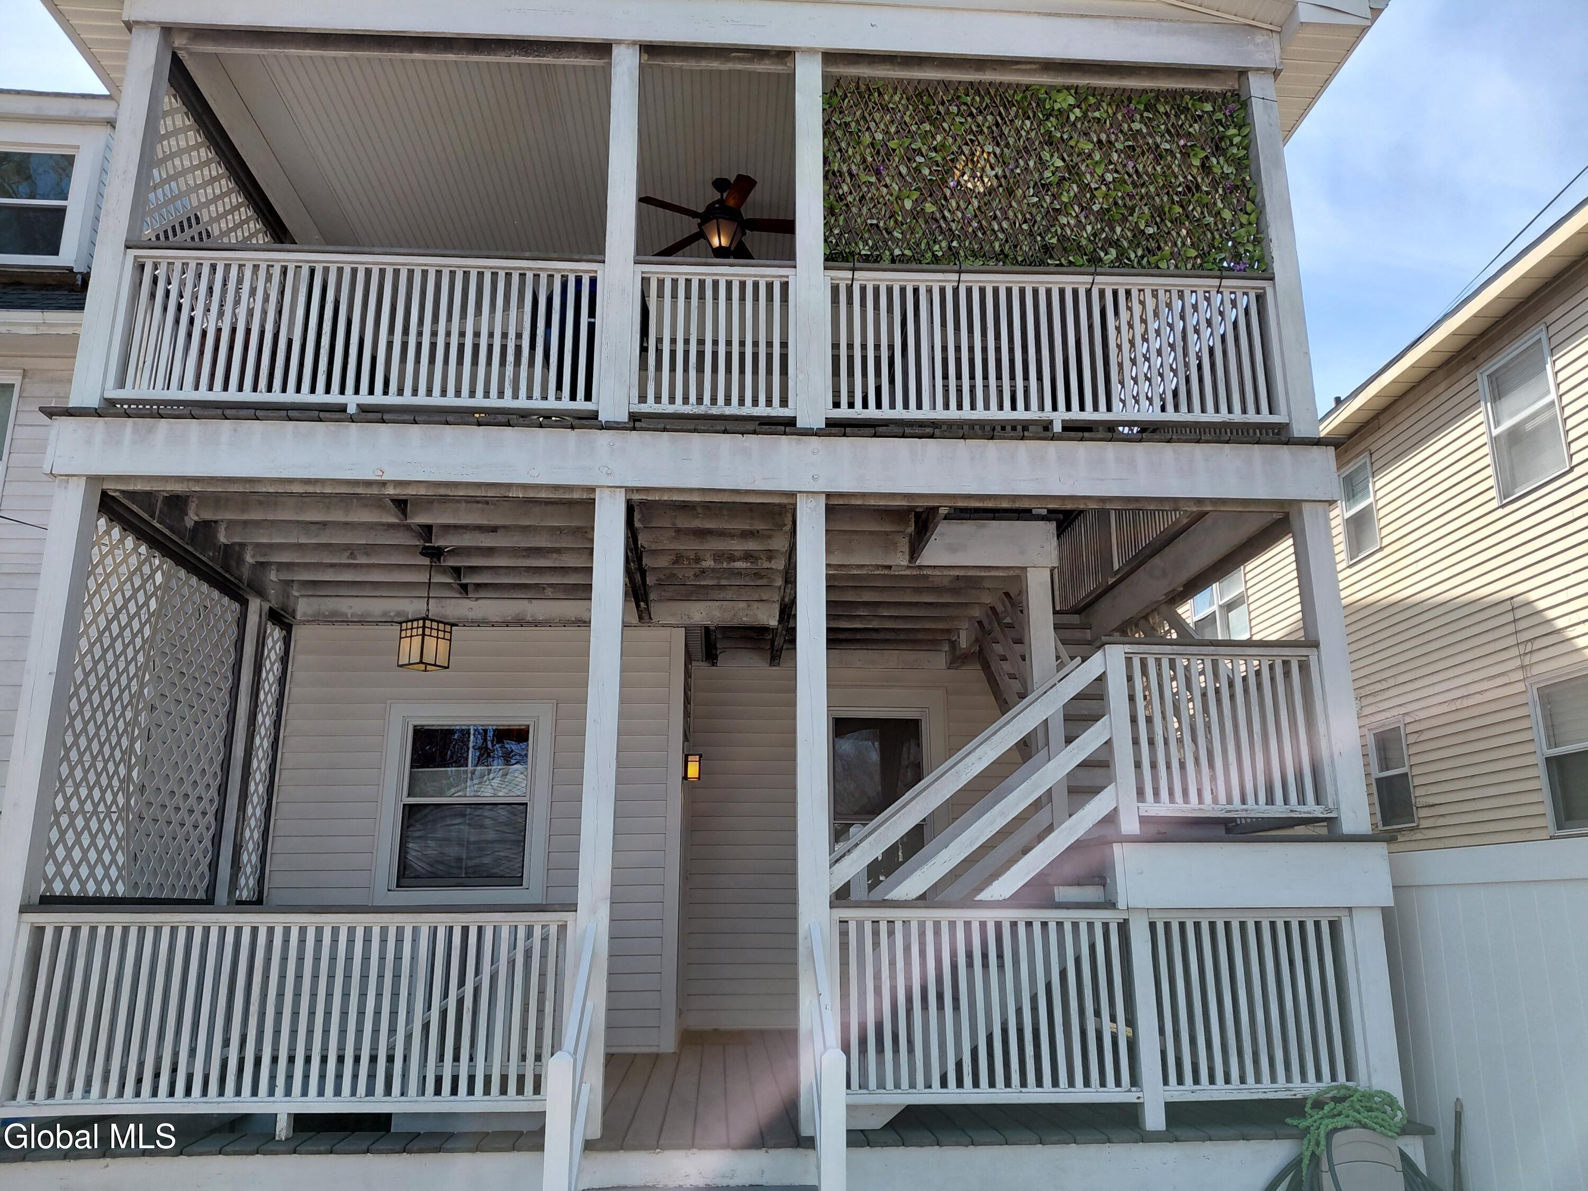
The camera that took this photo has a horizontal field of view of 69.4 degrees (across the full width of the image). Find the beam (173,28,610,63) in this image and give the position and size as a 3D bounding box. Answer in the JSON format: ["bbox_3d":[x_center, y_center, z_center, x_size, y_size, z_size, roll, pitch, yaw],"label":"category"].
[{"bbox_3d":[-2.165,-3.030,6.256,2.376,0.170,0.160,1,-15,-4],"label":"beam"}]

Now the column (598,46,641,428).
[{"bbox_3d":[-0.883,-1.869,5.904,0.137,2.172,0.134,1,-15,-4],"label":"column"}]

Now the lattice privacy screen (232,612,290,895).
[{"bbox_3d":[-3.486,1.051,7.513,0.039,1.872,0.526,1,-15,-4],"label":"lattice privacy screen"}]

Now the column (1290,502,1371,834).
[{"bbox_3d":[2.634,0.342,5.647,0.140,1.635,0.140,1,-15,-4],"label":"column"}]

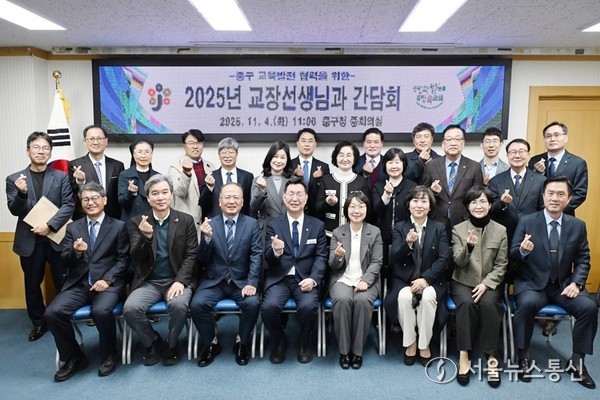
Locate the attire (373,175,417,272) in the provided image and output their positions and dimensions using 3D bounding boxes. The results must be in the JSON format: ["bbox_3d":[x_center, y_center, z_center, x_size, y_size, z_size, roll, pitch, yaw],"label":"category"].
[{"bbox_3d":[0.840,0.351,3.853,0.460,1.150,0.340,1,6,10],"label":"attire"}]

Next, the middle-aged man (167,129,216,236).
[{"bbox_3d":[-1.020,0.224,4.122,0.520,1.750,0.380,-2,6,-21],"label":"middle-aged man"}]

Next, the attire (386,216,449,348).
[{"bbox_3d":[0.873,0.594,3.277,0.480,0.910,0.620,1,6,8],"label":"attire"}]

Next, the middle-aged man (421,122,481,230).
[{"bbox_3d":[1.350,0.248,3.822,0.560,1.760,0.380,1,6,14],"label":"middle-aged man"}]

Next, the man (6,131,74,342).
[{"bbox_3d":[-2.055,0.274,3.432,0.540,1.670,0.360,-2,7,-20],"label":"man"}]

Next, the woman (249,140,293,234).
[{"bbox_3d":[-0.243,0.326,3.762,0.443,1.645,0.355,-1,6,-8],"label":"woman"}]

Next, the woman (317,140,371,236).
[{"bbox_3d":[0.385,0.299,3.868,0.500,1.650,0.360,0,6,3],"label":"woman"}]

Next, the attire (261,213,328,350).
[{"bbox_3d":[-0.041,0.581,3.255,0.500,0.960,0.640,0,6,0],"label":"attire"}]

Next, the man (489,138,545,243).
[{"bbox_3d":[1.728,0.329,3.467,0.530,1.620,0.400,2,6,17],"label":"man"}]

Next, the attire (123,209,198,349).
[{"bbox_3d":[-1.024,0.587,3.241,0.560,0.990,0.620,-1,6,-10],"label":"attire"}]

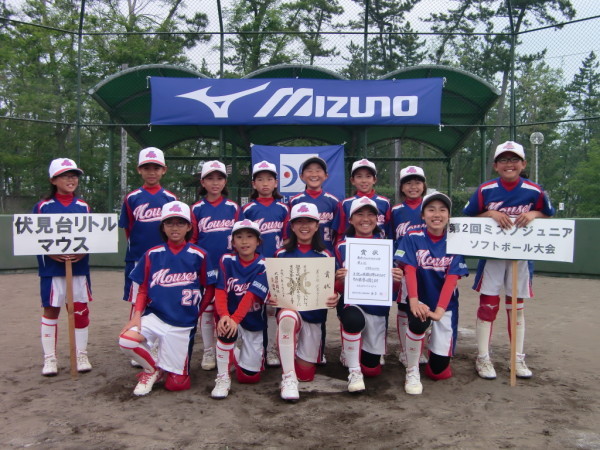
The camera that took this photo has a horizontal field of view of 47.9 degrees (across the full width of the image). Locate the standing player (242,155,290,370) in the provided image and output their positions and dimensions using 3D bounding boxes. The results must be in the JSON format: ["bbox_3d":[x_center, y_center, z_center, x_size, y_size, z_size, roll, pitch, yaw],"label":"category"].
[{"bbox_3d":[-0.255,0.269,4.880,0.380,1.450,0.290,0,1,-3],"label":"standing player"}]

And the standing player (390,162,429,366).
[{"bbox_3d":[0.829,0.286,4.832,0.380,1.410,0.300,0,1,3],"label":"standing player"}]

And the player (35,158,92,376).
[{"bbox_3d":[-1.616,0.271,4.640,0.420,1.455,0.360,0,1,-9],"label":"player"}]

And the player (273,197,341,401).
[{"bbox_3d":[0.038,0.428,4.264,0.450,1.130,0.820,0,1,3],"label":"player"}]

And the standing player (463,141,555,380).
[{"bbox_3d":[1.359,0.228,4.421,0.590,1.540,0.430,0,1,11],"label":"standing player"}]

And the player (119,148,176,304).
[{"bbox_3d":[-1.085,0.220,4.860,0.430,1.550,0.300,0,1,-6],"label":"player"}]

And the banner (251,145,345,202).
[{"bbox_3d":[-0.028,-0.876,12.600,1.740,1.220,0.040,0,1,1],"label":"banner"}]

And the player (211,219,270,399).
[{"bbox_3d":[-0.328,0.477,4.244,0.390,1.030,0.780,0,1,11],"label":"player"}]

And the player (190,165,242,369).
[{"bbox_3d":[-0.594,0.271,4.770,0.380,1.450,0.290,0,1,-5],"label":"player"}]

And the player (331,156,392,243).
[{"bbox_3d":[0.464,0.259,4.862,0.420,1.460,0.300,0,1,0],"label":"player"}]

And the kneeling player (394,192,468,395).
[{"bbox_3d":[0.836,0.397,4.380,0.480,1.210,0.790,0,1,3],"label":"kneeling player"}]

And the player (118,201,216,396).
[{"bbox_3d":[-0.835,0.423,4.340,0.600,1.160,0.740,0,1,3],"label":"player"}]

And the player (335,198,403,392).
[{"bbox_3d":[0.443,0.411,4.450,0.460,1.180,0.800,0,1,3],"label":"player"}]

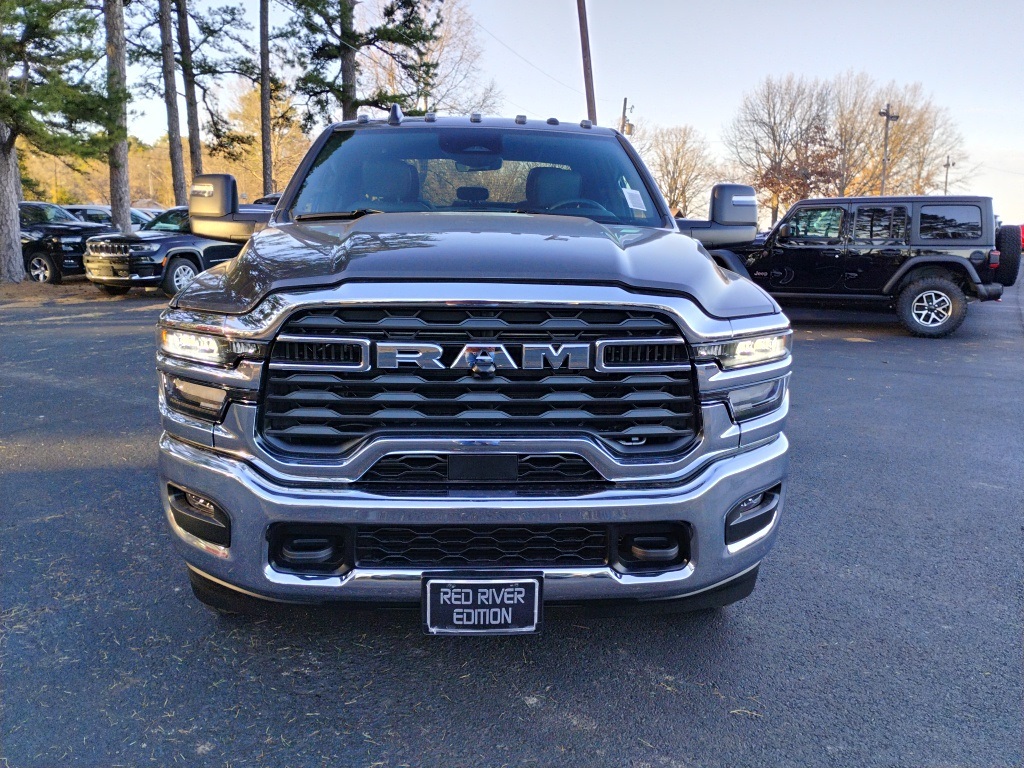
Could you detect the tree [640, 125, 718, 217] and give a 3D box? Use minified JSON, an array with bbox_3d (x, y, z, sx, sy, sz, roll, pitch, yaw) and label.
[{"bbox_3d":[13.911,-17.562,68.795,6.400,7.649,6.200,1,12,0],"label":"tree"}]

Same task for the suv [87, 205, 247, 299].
[{"bbox_3d":[-6.279,-2.765,16.174,1.970,1.800,5.000,5,13,18],"label":"suv"}]

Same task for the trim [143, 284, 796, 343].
[{"bbox_3d":[-0.088,-0.228,2.477,1.968,0.176,0.400,0,12,-3],"label":"trim"}]

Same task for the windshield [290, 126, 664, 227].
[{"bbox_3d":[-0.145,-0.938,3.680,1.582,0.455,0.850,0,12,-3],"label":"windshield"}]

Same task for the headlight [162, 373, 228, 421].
[{"bbox_3d":[-0.951,0.038,2.498,0.243,0.117,0.230,0,12,-3],"label":"headlight"}]

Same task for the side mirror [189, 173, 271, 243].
[{"bbox_3d":[-1.243,-0.773,3.644,0.334,0.296,0.240,0,12,-3],"label":"side mirror"}]

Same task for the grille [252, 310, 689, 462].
[{"bbox_3d":[-0.082,-0.011,2.350,1.243,0.416,0.180,0,12,-3],"label":"grille"}]

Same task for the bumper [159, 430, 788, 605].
[{"bbox_3d":[-0.090,0.371,2.492,1.976,0.395,0.540,0,12,-3],"label":"bumper"}]

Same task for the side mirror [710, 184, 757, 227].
[{"bbox_3d":[1.004,-0.812,3.770,0.216,0.186,0.200,0,12,-3],"label":"side mirror"}]

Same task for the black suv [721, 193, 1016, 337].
[{"bbox_3d":[4.490,-1.797,11.983,4.780,1.860,1.900,4,12,16],"label":"black suv"}]

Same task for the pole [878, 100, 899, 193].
[{"bbox_3d":[25.581,-15.203,56.813,1.300,7.825,0.500,1,12,0],"label":"pole"}]

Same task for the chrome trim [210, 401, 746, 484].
[{"bbox_3d":[-0.079,0.150,2.384,1.600,0.225,0.260,0,12,-3],"label":"chrome trim"}]

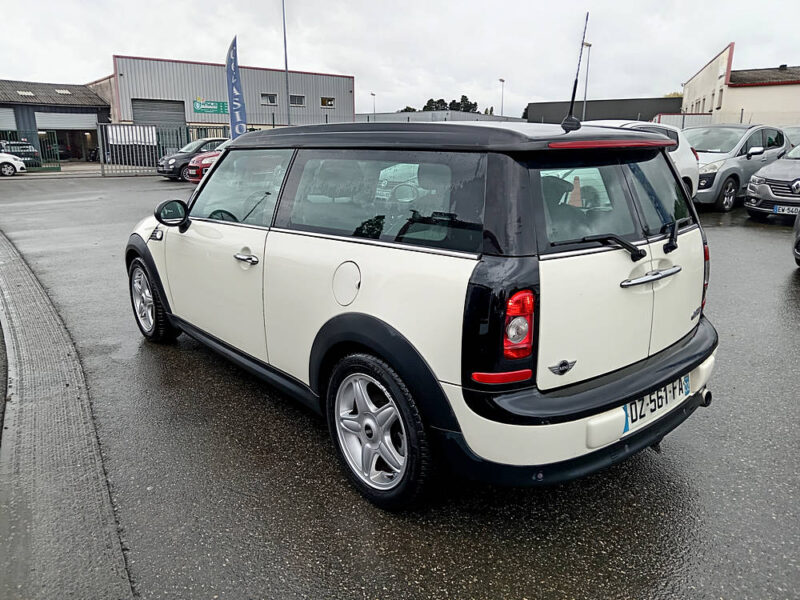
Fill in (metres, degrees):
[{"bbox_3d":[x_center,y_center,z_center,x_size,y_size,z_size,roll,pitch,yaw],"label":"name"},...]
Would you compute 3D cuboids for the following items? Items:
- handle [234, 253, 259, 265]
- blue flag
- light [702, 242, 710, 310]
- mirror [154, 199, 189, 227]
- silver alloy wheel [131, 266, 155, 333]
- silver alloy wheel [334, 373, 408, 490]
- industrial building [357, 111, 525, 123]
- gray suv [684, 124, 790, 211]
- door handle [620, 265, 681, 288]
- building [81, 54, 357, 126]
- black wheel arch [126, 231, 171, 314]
[{"bbox_3d":[-0.722,-0.189,2.712,0.050,0.040,0.205,-12,19,-39],"label":"handle"},{"bbox_3d":[-5.378,-6.527,19.181,0.680,4.100,0.080,-4,15,-14],"label":"blue flag"},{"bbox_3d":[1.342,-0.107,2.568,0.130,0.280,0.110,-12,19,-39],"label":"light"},{"bbox_3d":[-1.254,-0.485,3.163,0.188,0.142,0.112,-12,19,-39],"label":"mirror"},{"bbox_3d":[-1.728,-0.003,4.057,0.170,0.436,0.436,-12,19,-39],"label":"silver alloy wheel"},{"bbox_3d":[-0.057,0.478,2.201,0.170,0.440,0.440,-12,19,-39],"label":"silver alloy wheel"},{"bbox_3d":[4.907,-25.983,91.131,20.000,5.354,27.000,9,17,31],"label":"industrial building"},{"bbox_3d":[6.580,-2.785,11.990,4.360,1.640,1.840,-11,18,-36],"label":"gray suv"},{"bbox_3d":[0.913,-0.081,2.053,0.440,0.042,0.055,-12,19,-39],"label":"door handle"},{"bbox_3d":[-15.889,-14.877,47.967,17.741,6.586,17.000,-12,19,-37],"label":"building"},{"bbox_3d":[-1.701,-0.224,3.905,0.110,0.430,0.840,-12,19,-39],"label":"black wheel arch"}]

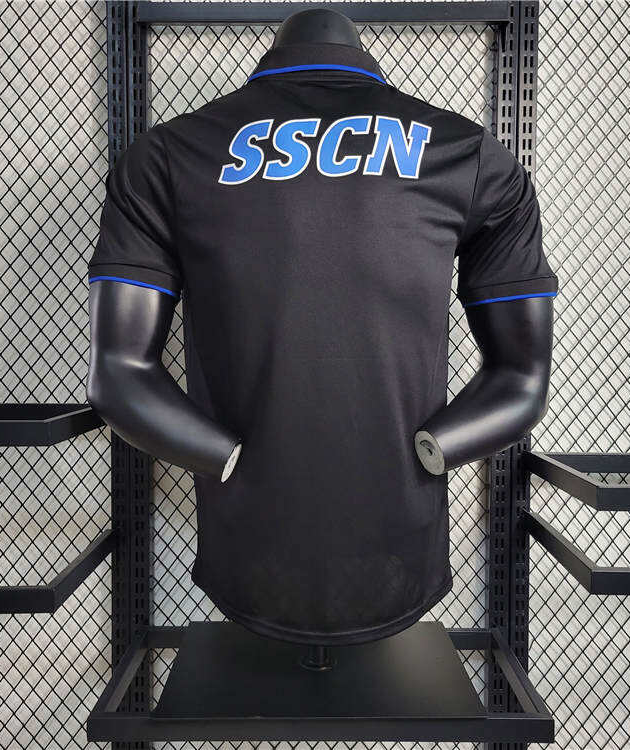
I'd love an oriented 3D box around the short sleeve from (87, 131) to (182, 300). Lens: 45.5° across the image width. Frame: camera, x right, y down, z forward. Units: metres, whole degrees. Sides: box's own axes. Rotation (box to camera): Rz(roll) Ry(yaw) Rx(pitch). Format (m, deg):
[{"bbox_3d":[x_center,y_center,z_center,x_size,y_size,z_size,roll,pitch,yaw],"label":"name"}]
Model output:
[{"bbox_3d":[-0.238,-0.216,1.000,0.125,0.225,0.150,0,3,0],"label":"short sleeve"}]

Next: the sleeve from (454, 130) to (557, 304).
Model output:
[{"bbox_3d":[0.251,-0.207,0.990,0.135,0.230,0.150,0,3,0],"label":"sleeve"}]

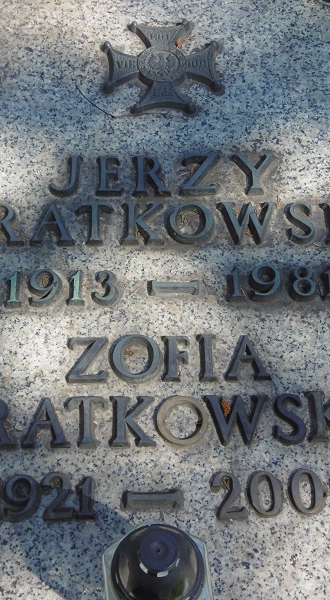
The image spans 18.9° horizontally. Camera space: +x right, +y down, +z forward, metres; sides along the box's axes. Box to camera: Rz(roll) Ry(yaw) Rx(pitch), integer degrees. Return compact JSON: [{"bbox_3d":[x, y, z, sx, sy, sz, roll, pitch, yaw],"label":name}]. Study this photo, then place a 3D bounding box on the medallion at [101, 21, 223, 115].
[{"bbox_3d":[-0.003,-0.260,1.102,0.131,0.013,0.131,-1,61,-2],"label":"medallion"}]

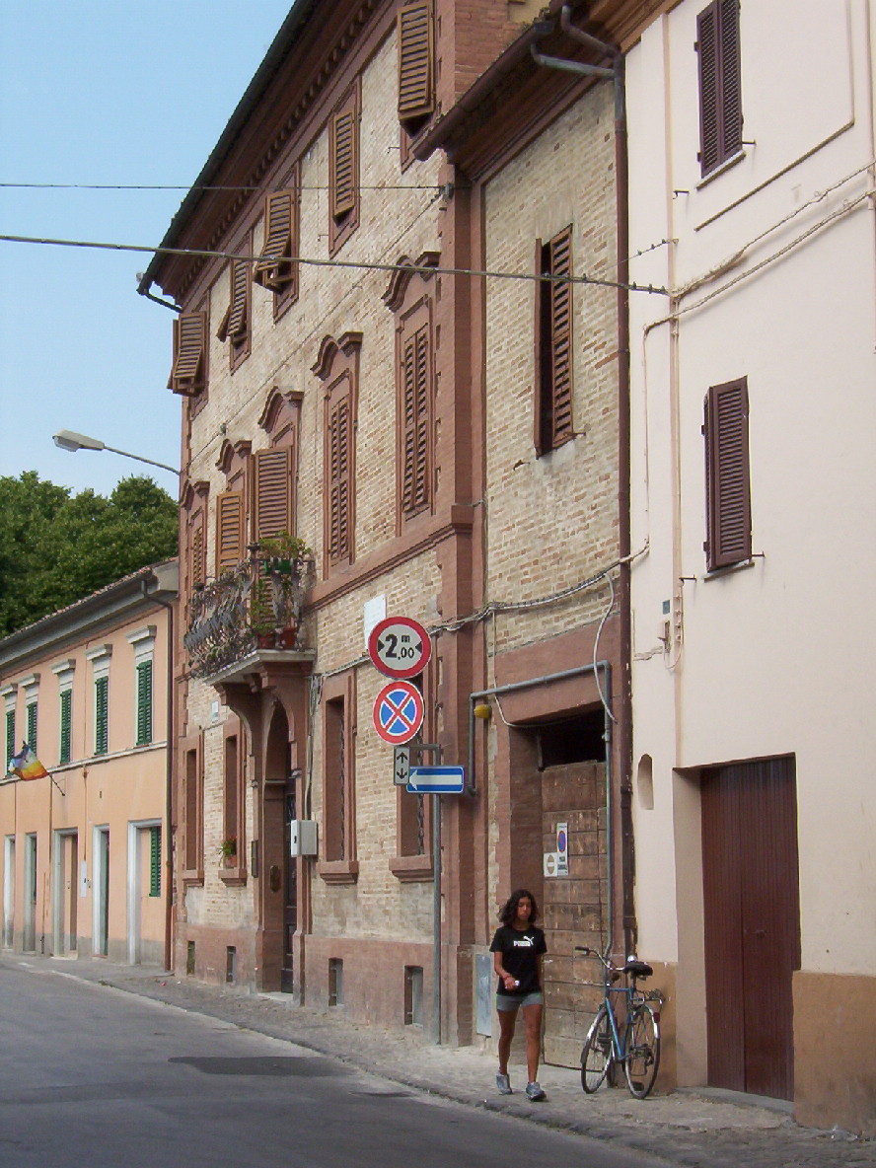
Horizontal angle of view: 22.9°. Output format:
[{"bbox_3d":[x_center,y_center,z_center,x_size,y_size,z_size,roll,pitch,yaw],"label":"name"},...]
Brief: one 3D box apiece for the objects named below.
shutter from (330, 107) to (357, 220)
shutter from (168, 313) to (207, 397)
[{"bbox_3d":[-1.118,-5.008,25.486,0.070,1.240,0.490,6,-10,-33],"label":"shutter"},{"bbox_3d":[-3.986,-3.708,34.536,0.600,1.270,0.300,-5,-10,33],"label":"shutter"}]

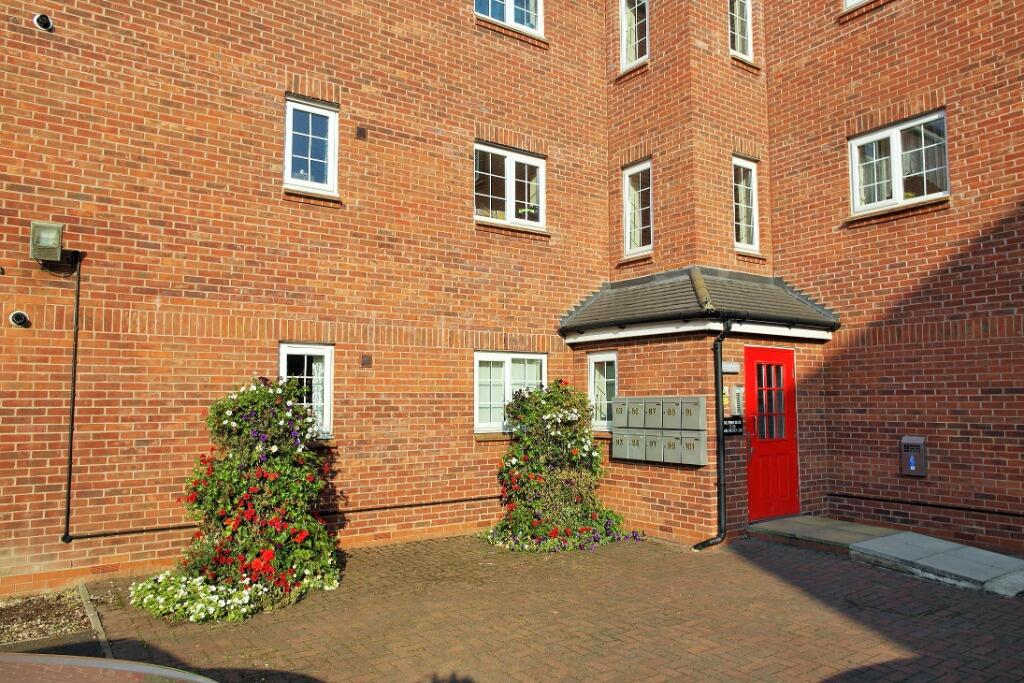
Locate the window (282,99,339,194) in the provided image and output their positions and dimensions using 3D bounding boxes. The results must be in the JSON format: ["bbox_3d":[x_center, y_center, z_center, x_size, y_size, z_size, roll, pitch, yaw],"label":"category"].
[{"bbox_3d":[-2.223,-2.162,7.567,0.600,1.050,0.100,3,-6,-35],"label":"window"}]

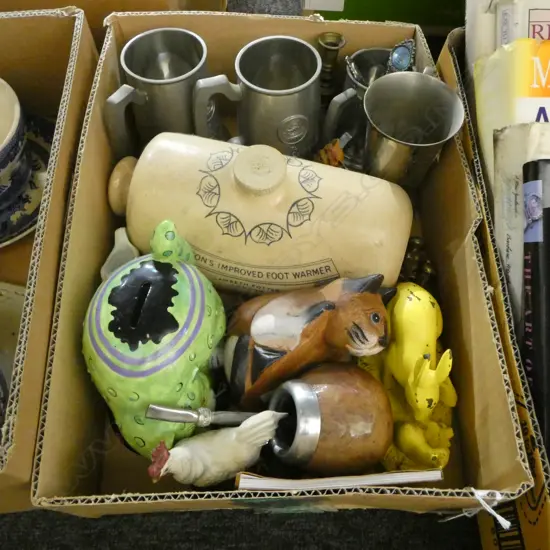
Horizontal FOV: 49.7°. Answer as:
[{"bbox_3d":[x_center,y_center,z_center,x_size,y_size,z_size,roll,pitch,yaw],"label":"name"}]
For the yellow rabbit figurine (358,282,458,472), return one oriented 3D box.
[{"bbox_3d":[0.123,0.089,0.548,0.083,0.090,0.162,-1,60,-2],"label":"yellow rabbit figurine"}]

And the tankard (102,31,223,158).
[{"bbox_3d":[-0.127,-0.191,0.673,0.130,0.125,0.100,-38,65,-19],"label":"tankard"}]

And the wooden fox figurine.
[{"bbox_3d":[0.033,0.059,0.551,0.162,0.068,0.088,-25,61,-5],"label":"wooden fox figurine"}]

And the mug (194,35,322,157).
[{"bbox_3d":[-0.016,-0.174,0.643,0.129,0.127,0.090,-12,61,-8],"label":"mug"}]

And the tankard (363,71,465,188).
[{"bbox_3d":[0.128,-0.135,0.599,0.091,0.123,0.121,13,60,4],"label":"tankard"}]

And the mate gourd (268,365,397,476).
[{"bbox_3d":[0.049,0.117,0.486,0.097,0.090,0.090,7,57,-22],"label":"mate gourd"}]

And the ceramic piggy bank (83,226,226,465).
[{"bbox_3d":[-0.096,0.057,0.497,0.111,0.130,0.172,-5,60,-7],"label":"ceramic piggy bank"}]

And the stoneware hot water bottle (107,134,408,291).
[{"bbox_3d":[-0.015,-0.052,0.556,0.269,0.153,0.134,12,63,-1],"label":"stoneware hot water bottle"}]

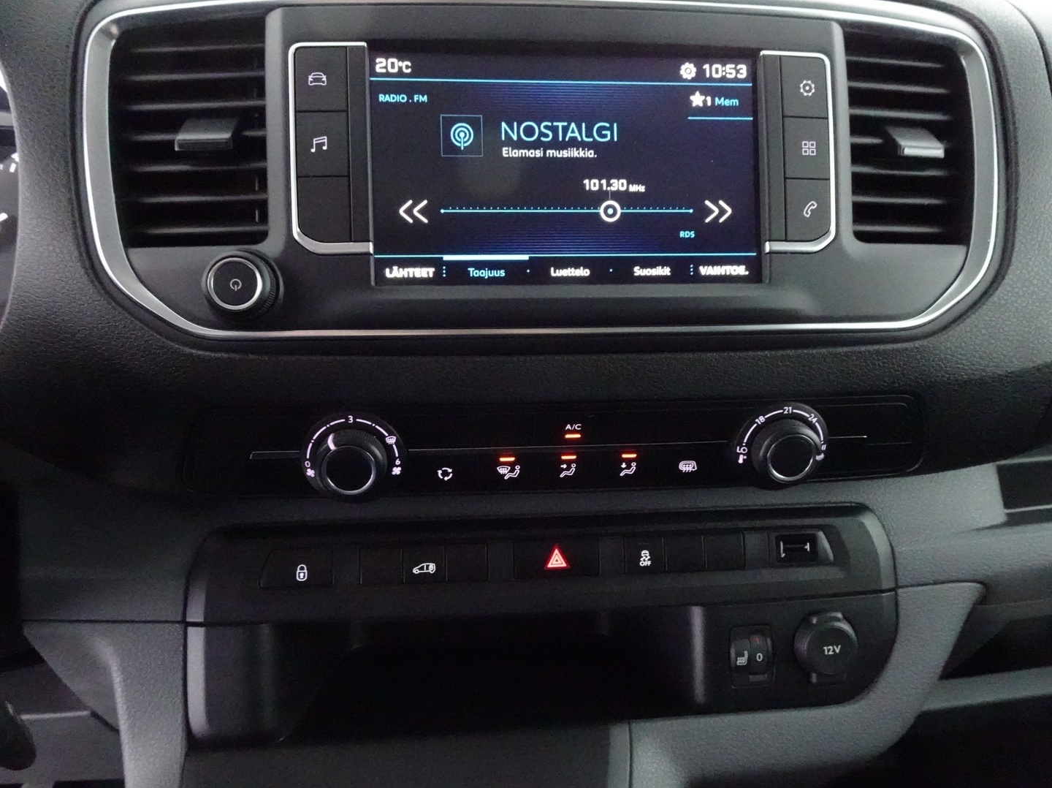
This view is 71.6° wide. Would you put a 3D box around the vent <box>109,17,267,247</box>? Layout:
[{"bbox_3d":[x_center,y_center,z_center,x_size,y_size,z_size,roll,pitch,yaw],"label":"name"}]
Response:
[{"bbox_3d":[-0.127,-0.098,0.286,0.059,0.086,0.030,-2,0,-1],"label":"vent"}]

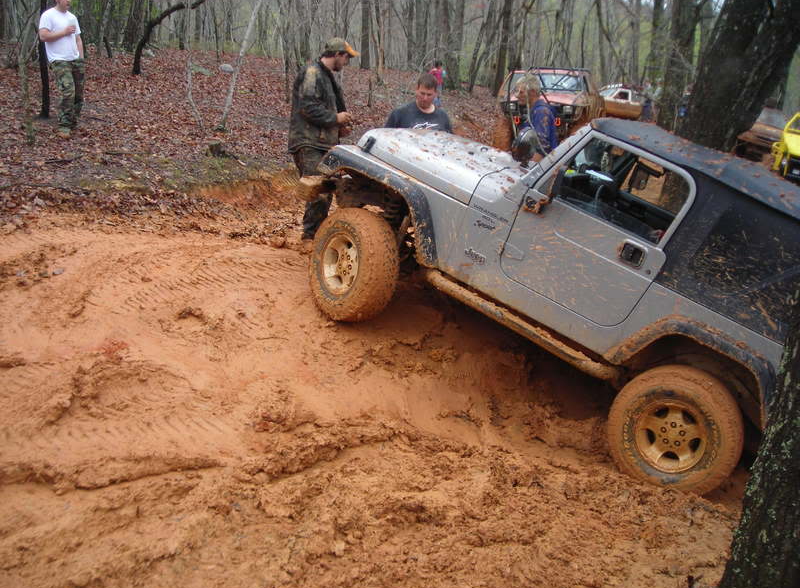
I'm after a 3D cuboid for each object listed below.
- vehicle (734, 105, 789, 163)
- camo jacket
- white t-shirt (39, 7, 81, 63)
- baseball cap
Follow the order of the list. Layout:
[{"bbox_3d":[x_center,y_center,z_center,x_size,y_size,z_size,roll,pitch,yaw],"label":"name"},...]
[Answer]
[{"bbox_3d":[10.927,-4.345,24.700,1.750,1.650,4.300,19,25,34],"label":"vehicle"},{"bbox_3d":[-0.697,-1.593,7.420,0.450,0.760,0.530,1,11,0],"label":"camo jacket"},{"bbox_3d":[-4.362,-3.324,11.250,0.470,0.680,0.290,-9,15,-41],"label":"white t-shirt"},{"bbox_3d":[-0.488,-2.055,7.320,0.290,0.150,0.190,0,11,-2],"label":"baseball cap"}]

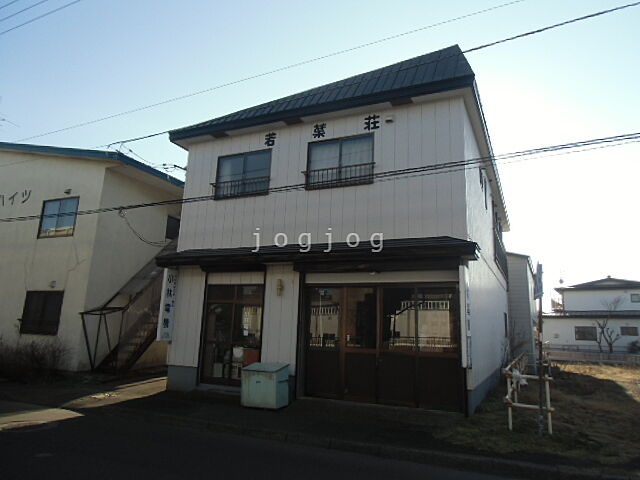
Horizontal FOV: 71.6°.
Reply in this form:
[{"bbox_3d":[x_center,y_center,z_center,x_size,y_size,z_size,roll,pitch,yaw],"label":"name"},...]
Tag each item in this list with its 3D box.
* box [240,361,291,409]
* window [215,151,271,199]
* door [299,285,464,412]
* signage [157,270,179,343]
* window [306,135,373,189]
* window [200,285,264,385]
[{"bbox_3d":[-1.134,2.995,9.193,0.860,0.810,0.560,-3,-13,25],"label":"box"},{"bbox_3d":[-2.016,-1.701,11.585,1.680,1.210,0.120,-3,-13,25],"label":"window"},{"bbox_3d":[1.200,2.123,9.287,3.420,2.470,0.120,-3,-13,25],"label":"door"},{"bbox_3d":[-3.930,1.675,11.475,0.110,1.840,0.410,-3,-13,25],"label":"signage"},{"bbox_3d":[0.457,-1.823,10.430,1.700,1.210,0.120,-3,-13,25],"label":"window"},{"bbox_3d":[-2.130,2.280,10.787,1.730,2.390,0.120,-3,-13,25],"label":"window"}]

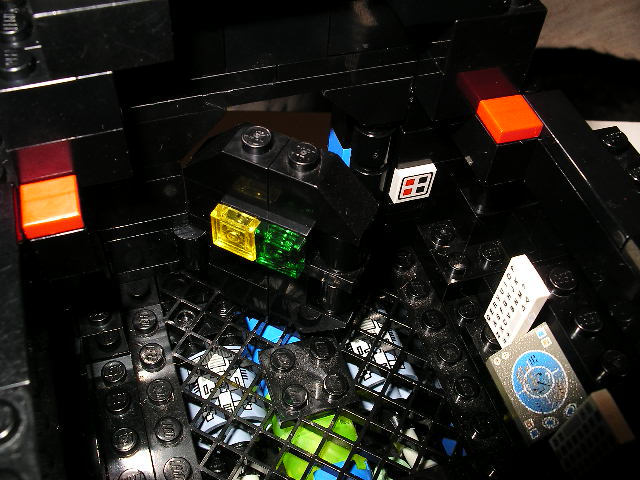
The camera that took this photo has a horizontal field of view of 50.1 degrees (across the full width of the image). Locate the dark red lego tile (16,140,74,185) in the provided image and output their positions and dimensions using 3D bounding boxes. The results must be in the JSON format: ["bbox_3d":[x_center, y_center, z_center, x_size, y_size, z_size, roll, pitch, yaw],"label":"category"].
[{"bbox_3d":[-0.042,-0.012,0.105,0.008,0.003,0.008,-13,54,-14],"label":"dark red lego tile"}]

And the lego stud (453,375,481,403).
[{"bbox_3d":[0.028,0.029,0.133,0.005,0.002,0.005,2,52,-3],"label":"lego stud"}]

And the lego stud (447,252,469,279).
[{"bbox_3d":[0.028,0.005,0.142,0.005,0.002,0.005,-13,54,-14],"label":"lego stud"}]

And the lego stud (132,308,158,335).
[{"bbox_3d":[-0.035,0.016,0.136,0.005,0.002,0.005,-13,54,-14],"label":"lego stud"}]

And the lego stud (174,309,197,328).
[{"bbox_3d":[-0.032,0.019,0.164,0.005,0.002,0.005,2,52,-3],"label":"lego stud"}]

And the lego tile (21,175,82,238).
[{"bbox_3d":[-0.040,-0.005,0.102,0.008,0.003,0.008,-13,54,-14],"label":"lego tile"}]

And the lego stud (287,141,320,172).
[{"bbox_3d":[-0.002,-0.013,0.104,0.005,0.002,0.005,2,52,-3],"label":"lego stud"}]

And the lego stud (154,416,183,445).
[{"bbox_3d":[-0.027,0.034,0.123,0.005,0.002,0.005,2,52,-3],"label":"lego stud"}]

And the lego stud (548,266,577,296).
[{"bbox_3d":[0.040,0.007,0.115,0.005,0.002,0.005,2,52,-3],"label":"lego stud"}]

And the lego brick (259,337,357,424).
[{"bbox_3d":[-0.002,0.027,0.134,0.016,0.005,0.016,-13,54,-14],"label":"lego brick"}]

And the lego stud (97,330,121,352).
[{"bbox_3d":[-0.042,0.020,0.137,0.005,0.002,0.005,-13,54,-14],"label":"lego stud"}]

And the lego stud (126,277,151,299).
[{"bbox_3d":[-0.037,0.010,0.141,0.005,0.002,0.005,-13,54,-14],"label":"lego stud"}]

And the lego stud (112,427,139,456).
[{"bbox_3d":[-0.034,0.036,0.121,0.005,0.002,0.005,2,52,-3],"label":"lego stud"}]

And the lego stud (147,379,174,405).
[{"bbox_3d":[-0.030,0.028,0.127,0.005,0.002,0.005,2,52,-3],"label":"lego stud"}]

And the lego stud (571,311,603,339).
[{"bbox_3d":[0.045,0.014,0.114,0.005,0.002,0.005,2,52,-3],"label":"lego stud"}]

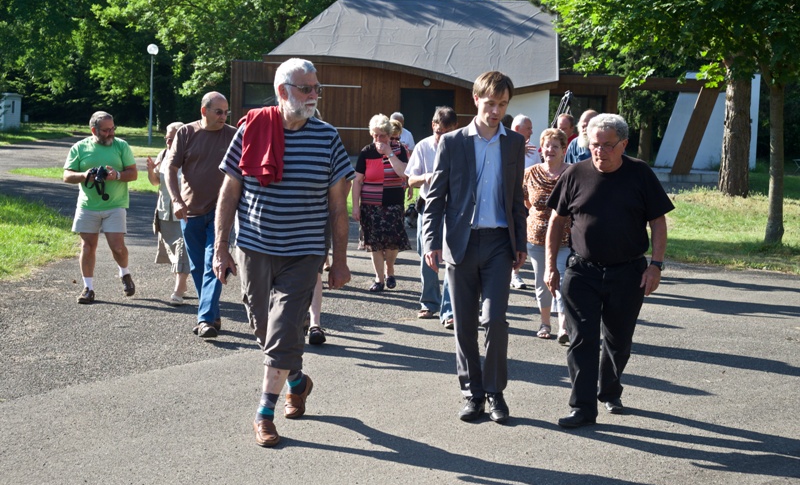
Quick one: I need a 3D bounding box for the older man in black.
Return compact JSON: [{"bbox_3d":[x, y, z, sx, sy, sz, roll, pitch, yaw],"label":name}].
[{"bbox_3d":[1.110,0.116,6.900,0.660,1.640,0.620,3,6,15],"label":"older man in black"}]

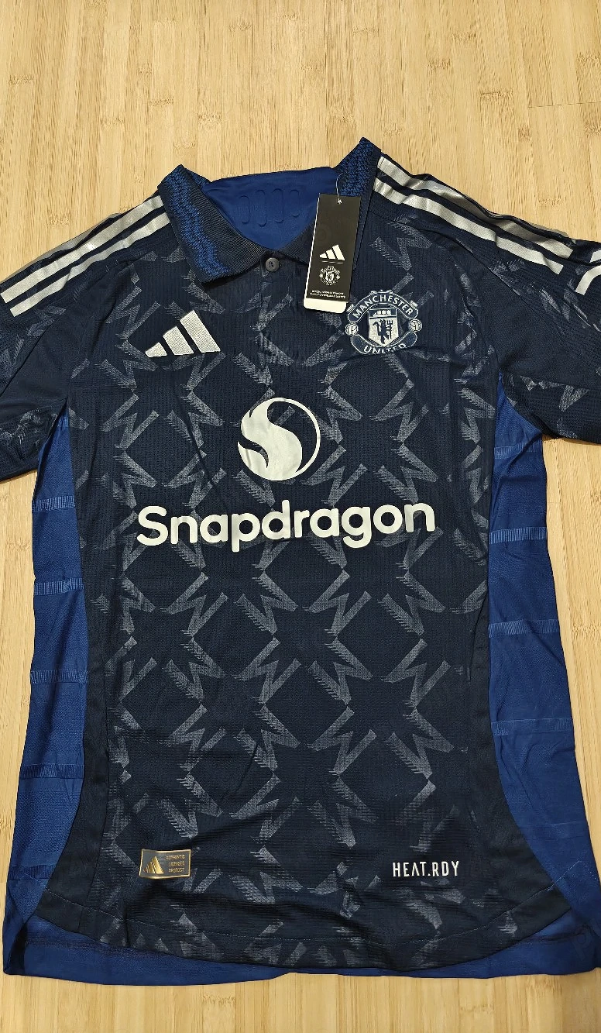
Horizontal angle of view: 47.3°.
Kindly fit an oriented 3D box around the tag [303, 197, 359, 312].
[{"bbox_3d":[0.031,-0.252,0.655,0.041,0.003,0.121,7,80,5],"label":"tag"}]

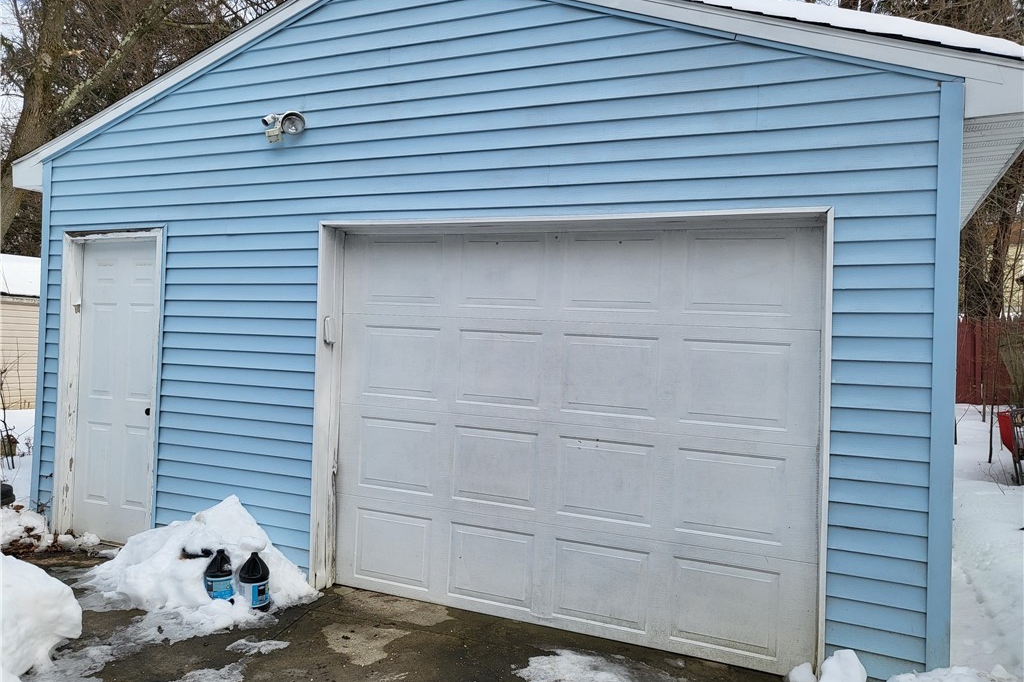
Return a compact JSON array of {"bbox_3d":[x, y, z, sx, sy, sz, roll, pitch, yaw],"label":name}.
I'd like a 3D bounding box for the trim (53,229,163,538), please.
[{"bbox_3d":[-2.705,0.304,5.231,0.989,2.113,0.150,2,0,25],"label":"trim"}]

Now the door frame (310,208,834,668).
[{"bbox_3d":[0.129,0.424,3.919,2.749,2.106,0.140,2,0,25],"label":"door frame"}]

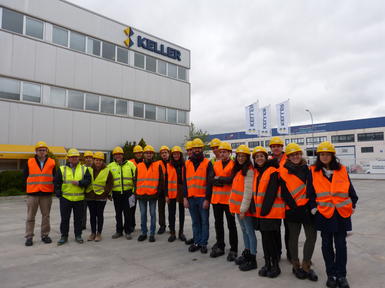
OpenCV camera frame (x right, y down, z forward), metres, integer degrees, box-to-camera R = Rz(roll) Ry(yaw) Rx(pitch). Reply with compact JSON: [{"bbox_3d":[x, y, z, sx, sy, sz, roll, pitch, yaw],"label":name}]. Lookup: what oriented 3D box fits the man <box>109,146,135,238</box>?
[{"bbox_3d":[-1.360,0.950,5.528,0.550,1.790,0.360,1,-3,-12],"label":"man"}]

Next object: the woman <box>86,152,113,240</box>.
[{"bbox_3d":[-1.805,1.001,5.398,0.520,1.672,0.340,0,-4,-3],"label":"woman"}]

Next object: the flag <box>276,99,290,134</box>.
[{"bbox_3d":[8.144,-2.430,25.000,1.193,3.150,0.120,-1,-5,18],"label":"flag"}]

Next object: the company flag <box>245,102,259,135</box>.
[{"bbox_3d":[5.517,-2.368,25.800,1.213,2.972,0.120,-1,-4,12],"label":"company flag"}]

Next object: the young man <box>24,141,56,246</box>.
[{"bbox_3d":[-2.798,0.886,5.135,0.600,1.869,0.360,2,-4,-25],"label":"young man"}]

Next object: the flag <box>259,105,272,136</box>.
[{"bbox_3d":[7.067,-2.243,26.800,1.132,3.039,0.120,-1,-4,15],"label":"flag"}]

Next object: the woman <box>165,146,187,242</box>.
[{"bbox_3d":[-0.314,0.939,5.346,0.460,1.786,0.320,1,-4,-8],"label":"woman"}]

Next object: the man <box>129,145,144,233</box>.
[{"bbox_3d":[-1.182,0.954,6.078,0.530,1.846,0.340,1,-3,-9],"label":"man"}]

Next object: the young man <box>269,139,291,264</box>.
[{"bbox_3d":[1.366,0.833,4.272,0.530,1.873,0.350,-1,-4,18],"label":"young man"}]

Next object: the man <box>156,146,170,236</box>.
[{"bbox_3d":[-0.576,0.953,5.869,0.520,1.824,0.340,0,-3,-3],"label":"man"}]

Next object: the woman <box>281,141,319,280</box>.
[{"bbox_3d":[1.387,0.845,3.664,0.480,1.722,0.350,0,-4,2],"label":"woman"}]

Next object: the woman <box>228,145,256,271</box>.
[{"bbox_3d":[0.709,0.870,3.963,0.350,1.717,0.440,4,-6,-45],"label":"woman"}]

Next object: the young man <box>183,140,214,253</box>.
[{"bbox_3d":[0.109,0.850,4.715,0.520,1.892,0.370,-1,-3,12],"label":"young man"}]

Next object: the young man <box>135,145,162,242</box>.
[{"bbox_3d":[-0.854,0.930,5.324,0.540,1.805,0.350,0,-3,-6],"label":"young man"}]

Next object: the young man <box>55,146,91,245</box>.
[{"bbox_3d":[-2.249,0.959,5.193,0.620,1.732,0.420,1,-4,-22],"label":"young man"}]

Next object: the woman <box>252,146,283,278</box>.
[{"bbox_3d":[0.978,0.870,3.685,0.430,1.677,0.340,-3,-5,39],"label":"woman"}]

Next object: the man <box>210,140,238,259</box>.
[{"bbox_3d":[0.514,0.875,4.378,0.500,1.802,0.420,-2,-4,25],"label":"man"}]

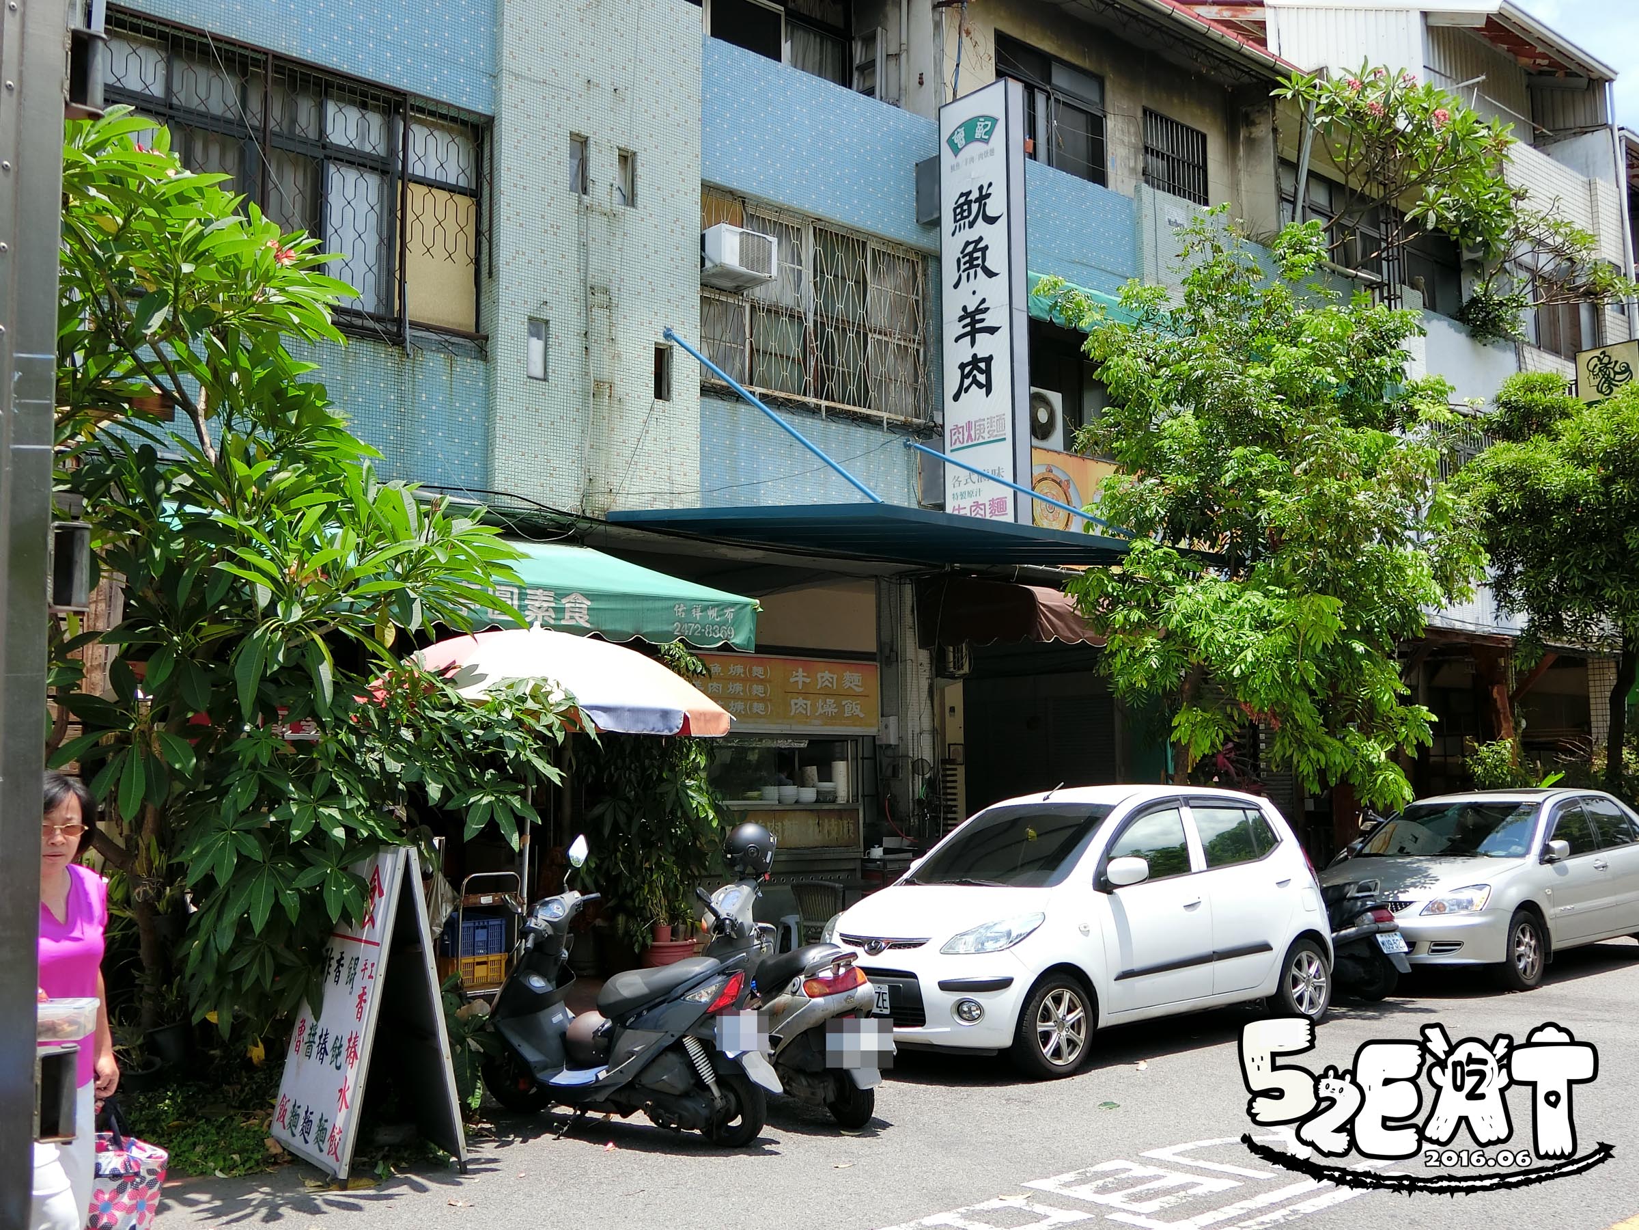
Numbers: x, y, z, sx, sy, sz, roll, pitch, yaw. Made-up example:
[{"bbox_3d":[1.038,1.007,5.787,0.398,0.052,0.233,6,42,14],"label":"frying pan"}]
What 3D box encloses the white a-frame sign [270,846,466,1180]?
[{"bbox_3d":[-1.895,1.614,6.965,0.500,1.280,0.970,4,-7,-32],"label":"white a-frame sign"}]

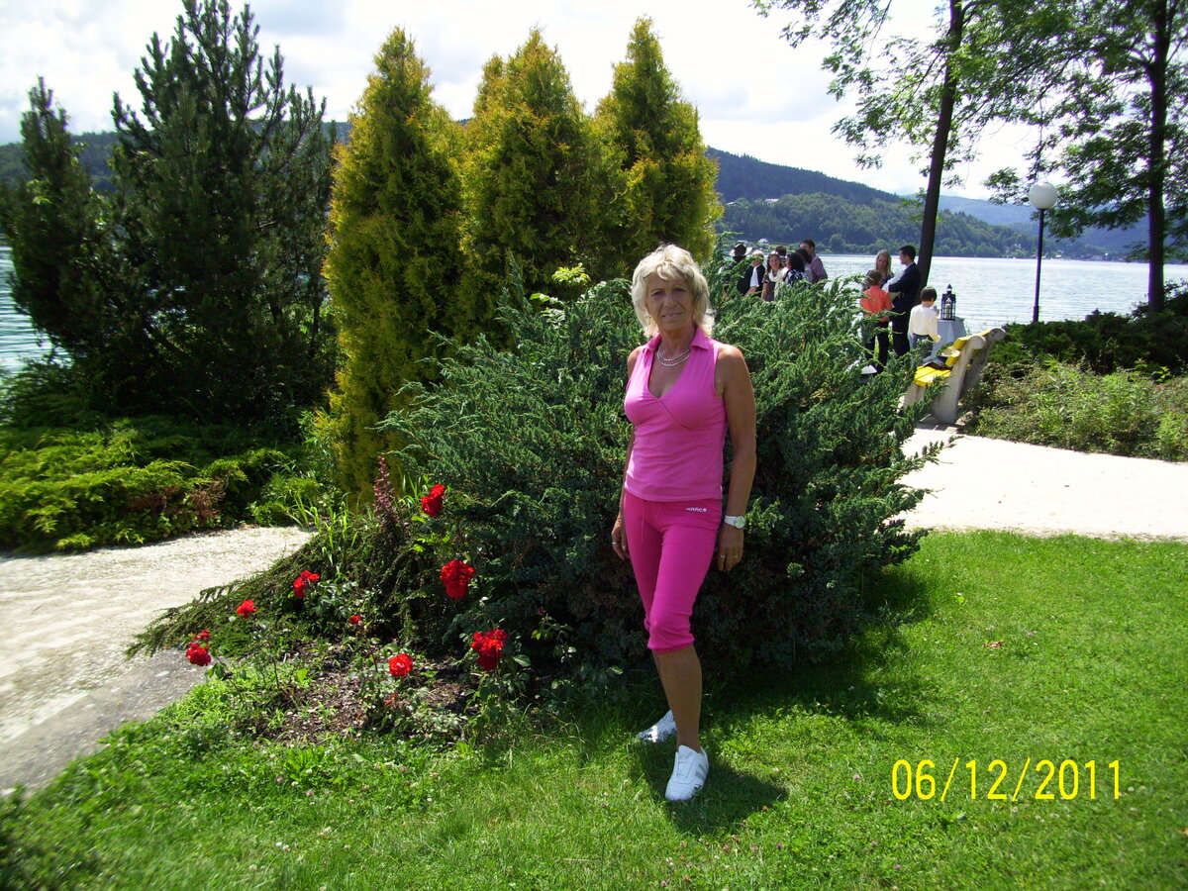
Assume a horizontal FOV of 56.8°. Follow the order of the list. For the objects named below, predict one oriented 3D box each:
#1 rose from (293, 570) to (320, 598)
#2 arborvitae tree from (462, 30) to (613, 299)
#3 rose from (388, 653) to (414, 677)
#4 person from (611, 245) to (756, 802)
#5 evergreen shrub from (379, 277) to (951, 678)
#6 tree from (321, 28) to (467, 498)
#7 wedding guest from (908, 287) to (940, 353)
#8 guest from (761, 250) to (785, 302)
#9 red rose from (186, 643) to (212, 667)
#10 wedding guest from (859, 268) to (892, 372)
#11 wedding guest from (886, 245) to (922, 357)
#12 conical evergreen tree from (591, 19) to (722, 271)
[{"bbox_3d":[-1.157,0.559,4.417,0.100,0.105,0.095,1,10,0],"label":"rose"},{"bbox_3d":[-0.374,-1.146,7.211,0.970,2.980,0.970,1,10,0],"label":"arborvitae tree"},{"bbox_3d":[-0.656,0.750,3.739,0.080,0.075,0.080,1,10,0],"label":"rose"},{"bbox_3d":[0.261,0.221,3.369,0.450,1.640,0.400,5,11,23],"label":"person"},{"bbox_3d":[0.311,-0.064,5.218,2.600,1.560,2.200,1,10,0],"label":"evergreen shrub"},{"bbox_3d":[-1.233,-1.071,6.871,0.900,2.930,0.900,1,10,0],"label":"tree"},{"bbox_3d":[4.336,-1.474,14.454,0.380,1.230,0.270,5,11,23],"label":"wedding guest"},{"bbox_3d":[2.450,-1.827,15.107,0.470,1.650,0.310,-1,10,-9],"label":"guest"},{"bbox_3d":[-1.394,0.738,3.870,0.088,0.075,0.085,1,10,0],"label":"red rose"},{"bbox_3d":[3.752,-1.620,14.633,0.430,1.440,0.270,2,10,6],"label":"wedding guest"},{"bbox_3d":[4.223,-1.863,15.096,0.420,1.770,0.500,3,10,11],"label":"wedding guest"},{"bbox_3d":[0.375,-1.240,7.396,0.970,3.120,0.970,1,10,0],"label":"conical evergreen tree"}]

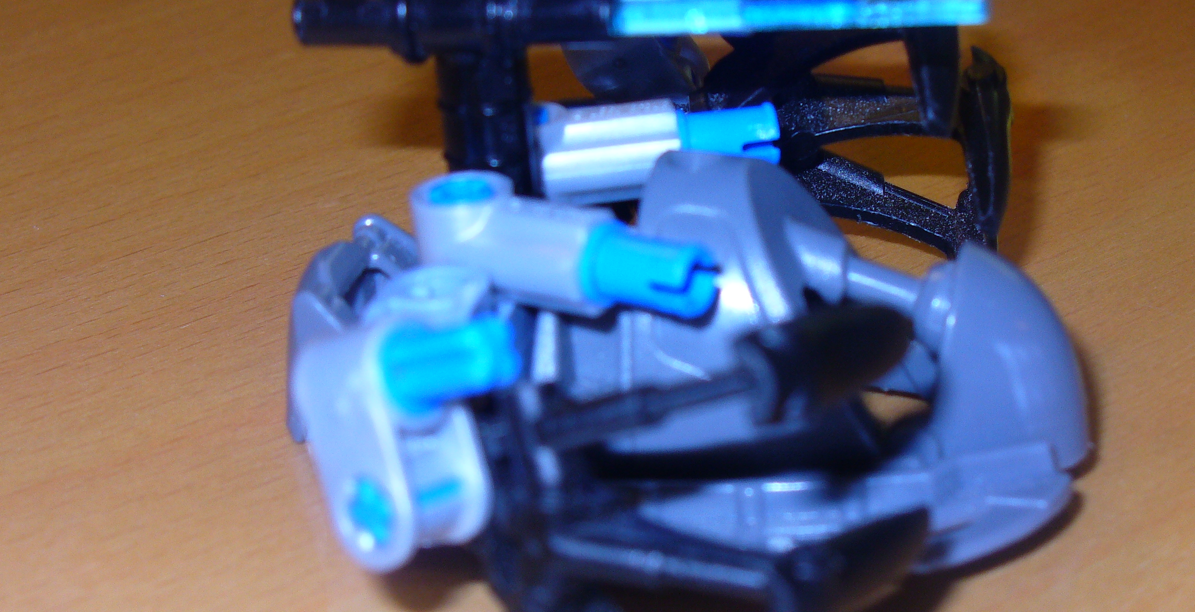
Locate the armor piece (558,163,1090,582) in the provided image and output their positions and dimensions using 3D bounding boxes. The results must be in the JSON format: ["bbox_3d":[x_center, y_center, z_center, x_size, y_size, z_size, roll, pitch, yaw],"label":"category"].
[{"bbox_3d":[0.016,0.004,0.200,0.039,0.021,0.024,-1,31,1],"label":"armor piece"}]

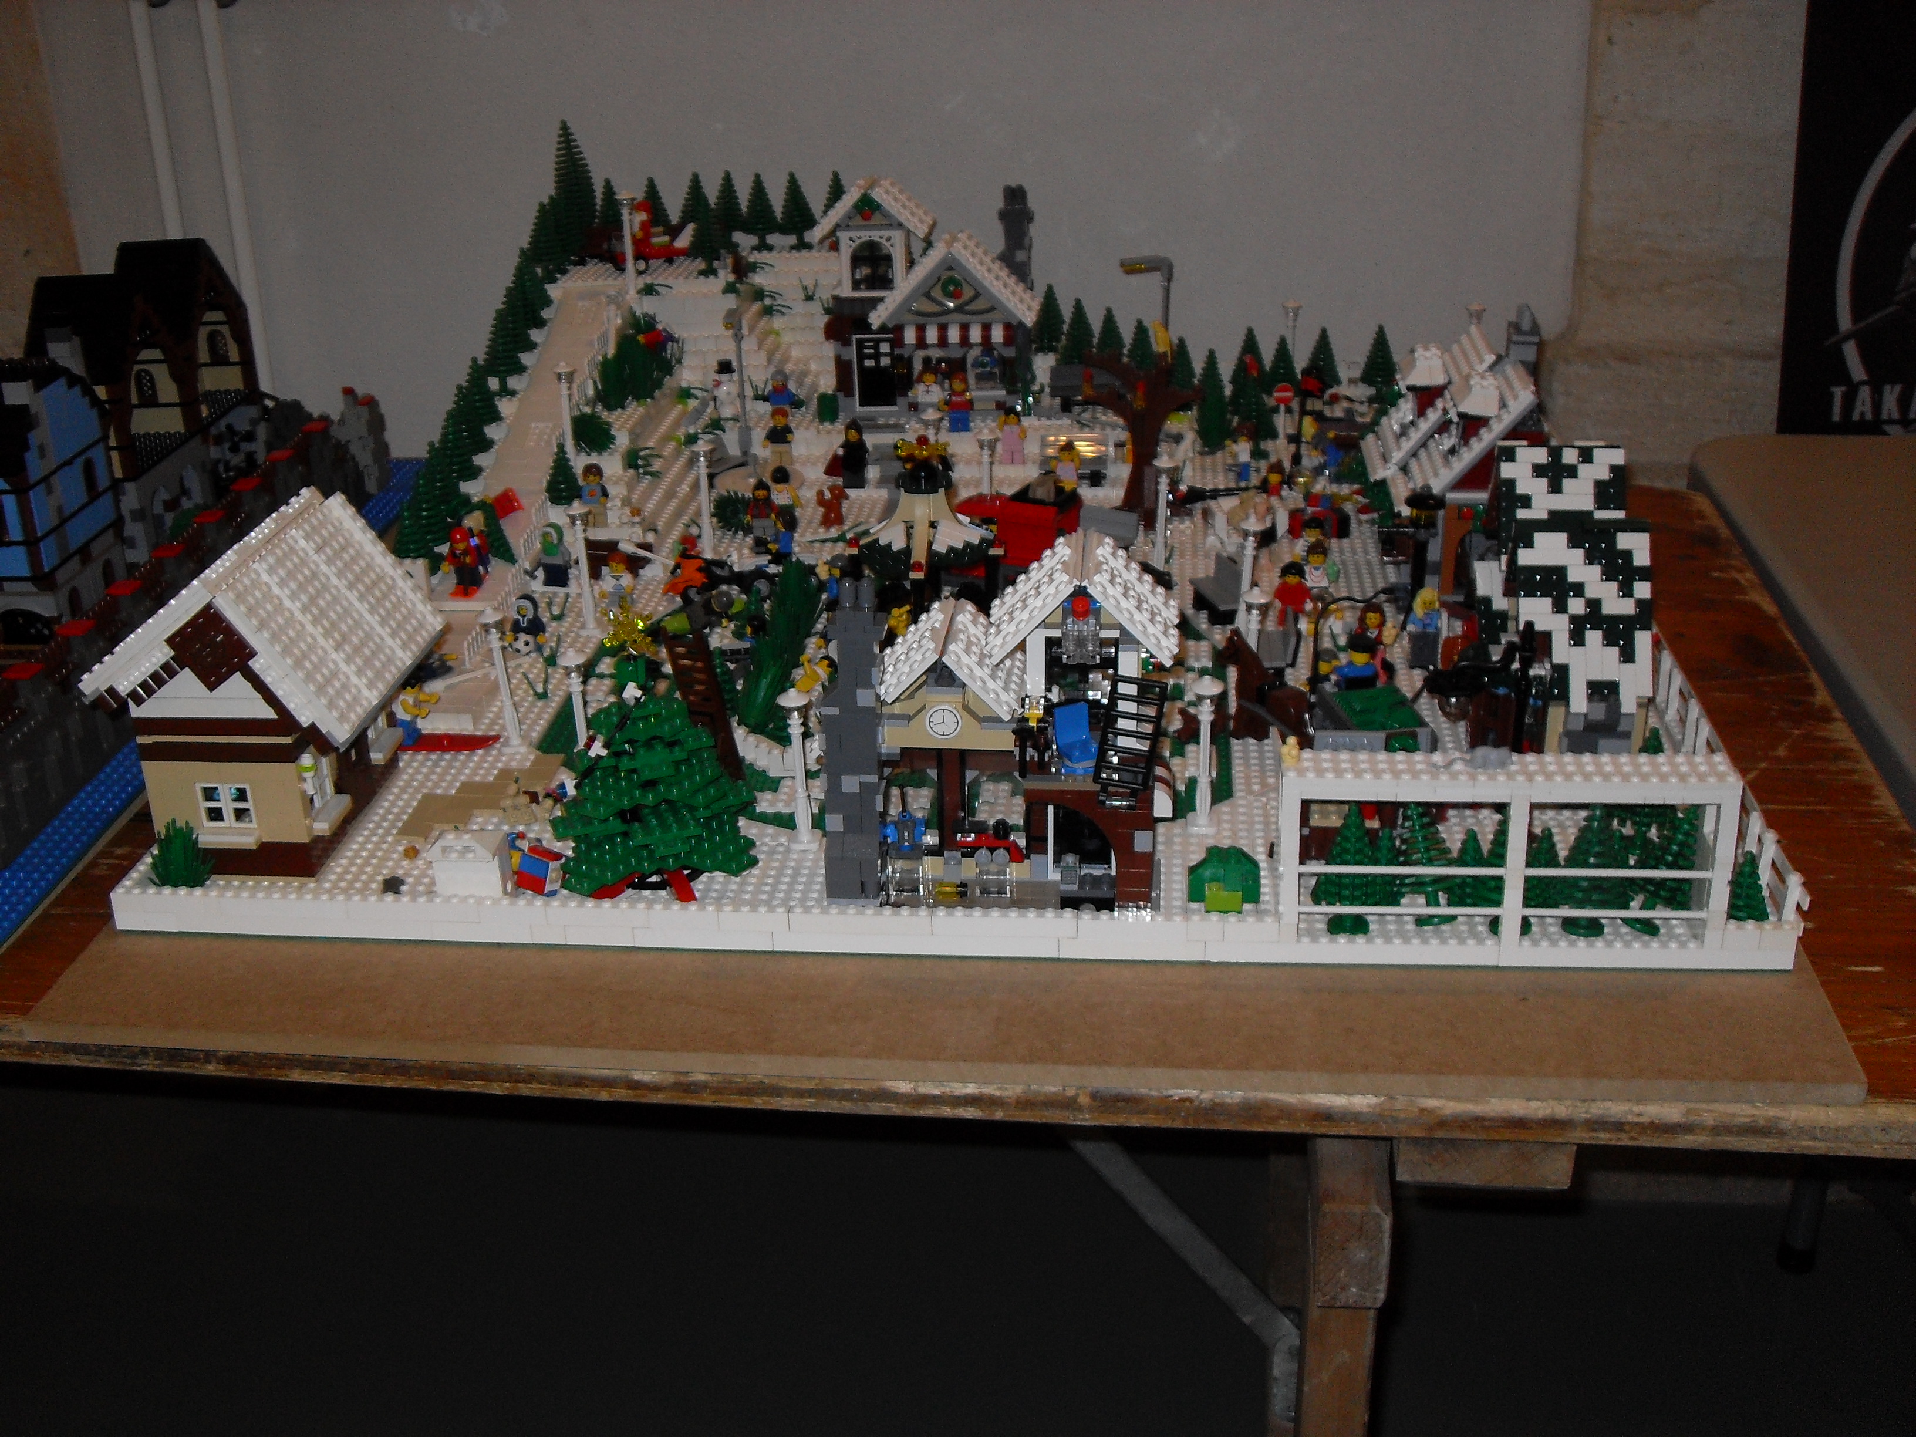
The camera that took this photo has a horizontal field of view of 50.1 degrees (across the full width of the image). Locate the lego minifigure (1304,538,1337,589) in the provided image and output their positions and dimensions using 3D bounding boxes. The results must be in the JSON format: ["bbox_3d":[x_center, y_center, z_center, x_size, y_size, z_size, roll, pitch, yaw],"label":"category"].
[{"bbox_3d":[0.218,-0.086,1.235,0.022,0.042,0.015,3,24,11],"label":"lego minifigure"}]

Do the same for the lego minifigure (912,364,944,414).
[{"bbox_3d":[-0.021,-0.239,1.505,0.024,0.041,0.015,1,24,6],"label":"lego minifigure"}]

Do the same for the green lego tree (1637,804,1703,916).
[{"bbox_3d":[0.311,0.063,0.897,0.033,0.063,0.033,11,24,2],"label":"green lego tree"}]

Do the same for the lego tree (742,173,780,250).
[{"bbox_3d":[-0.157,-0.404,1.632,0.030,0.064,0.030,1,23,6],"label":"lego tree"}]

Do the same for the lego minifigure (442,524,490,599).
[{"bbox_3d":[-0.311,-0.099,1.290,0.026,0.044,0.020,6,24,17],"label":"lego minifigure"}]

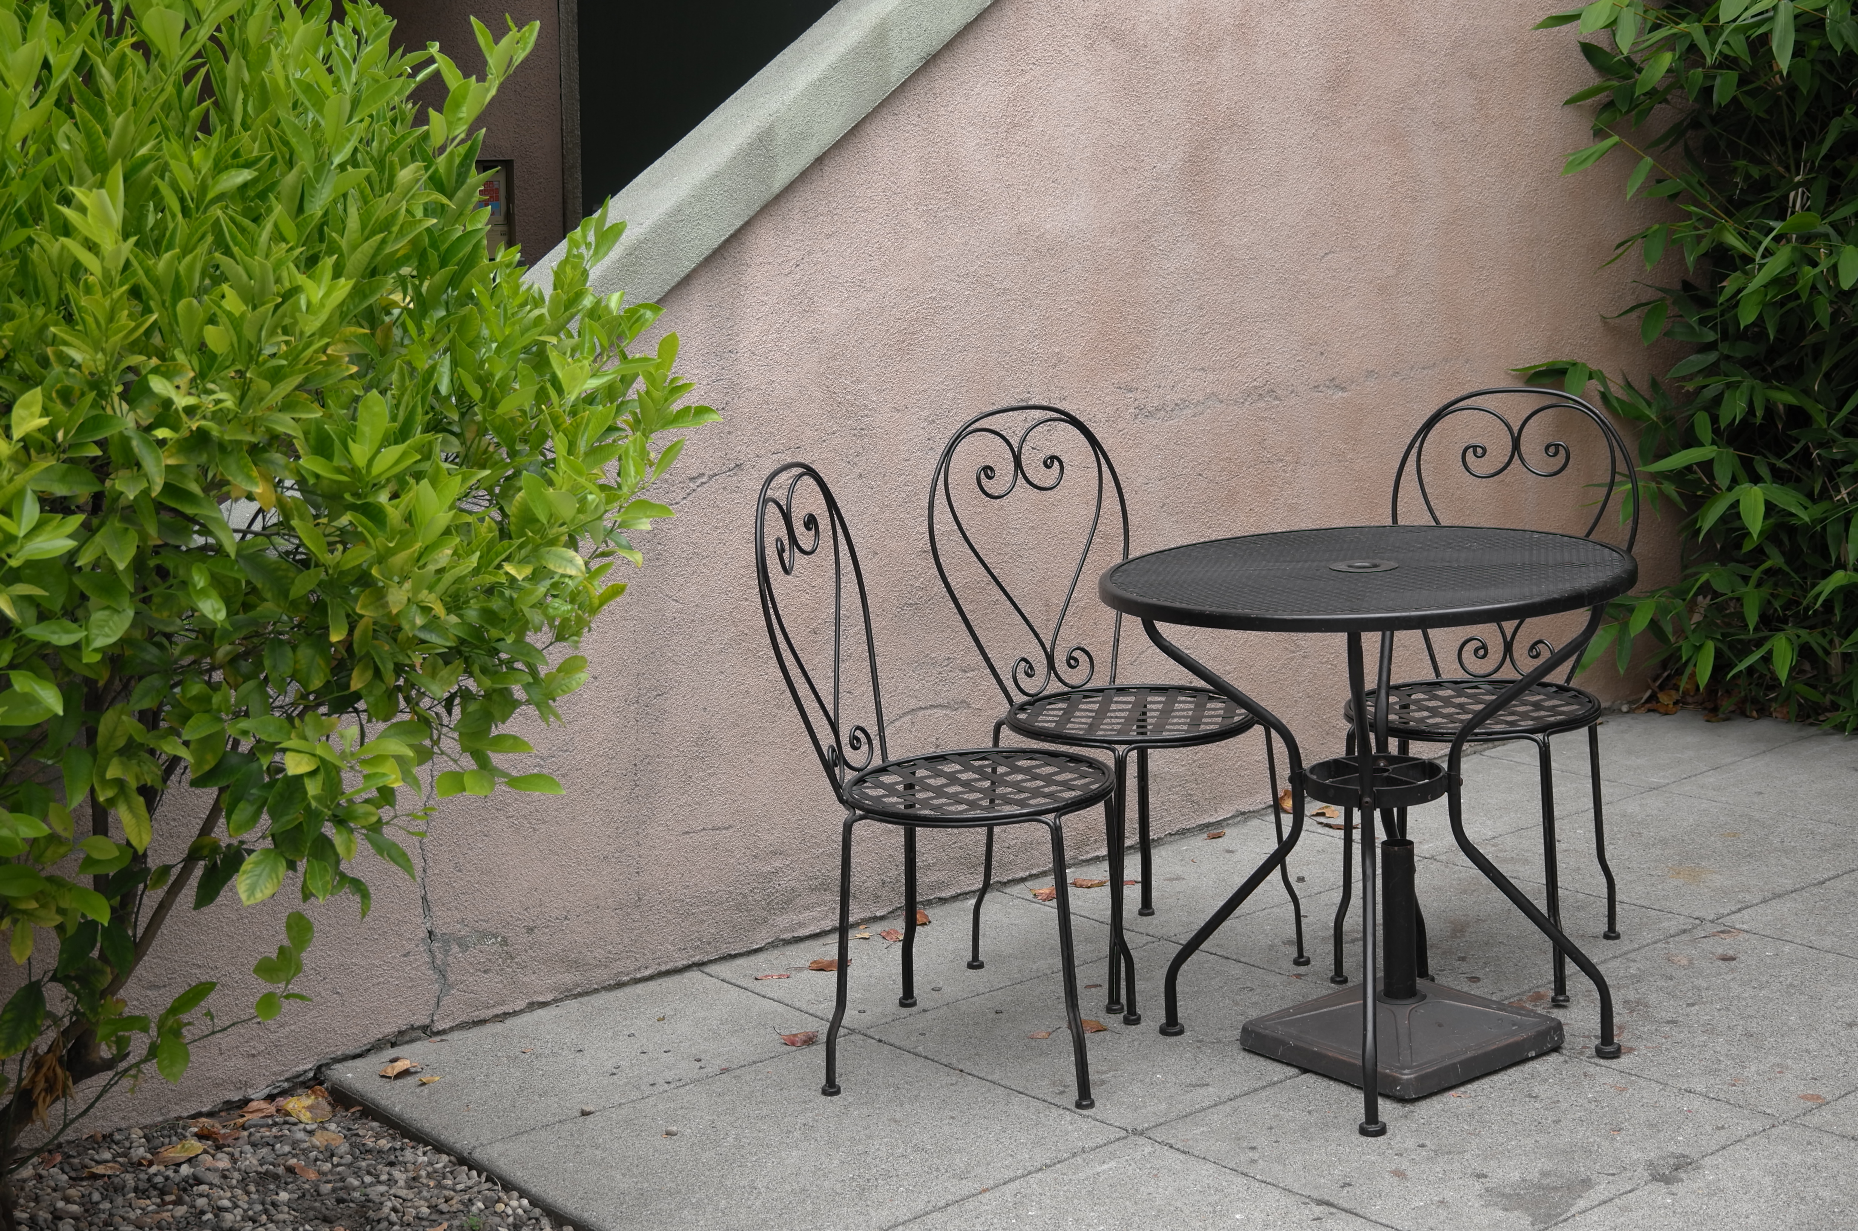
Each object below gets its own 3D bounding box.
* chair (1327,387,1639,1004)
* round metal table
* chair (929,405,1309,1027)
[{"bbox_3d":[0.877,0.105,4.656,0.409,0.889,0.502,2,11,26],"label":"chair"},{"bbox_3d":[0.636,0.281,4.231,0.753,0.715,0.753,-3,10,0],"label":"round metal table"},{"bbox_3d":[0.293,0.120,4.722,0.409,0.889,0.502,-10,12,-34],"label":"chair"}]

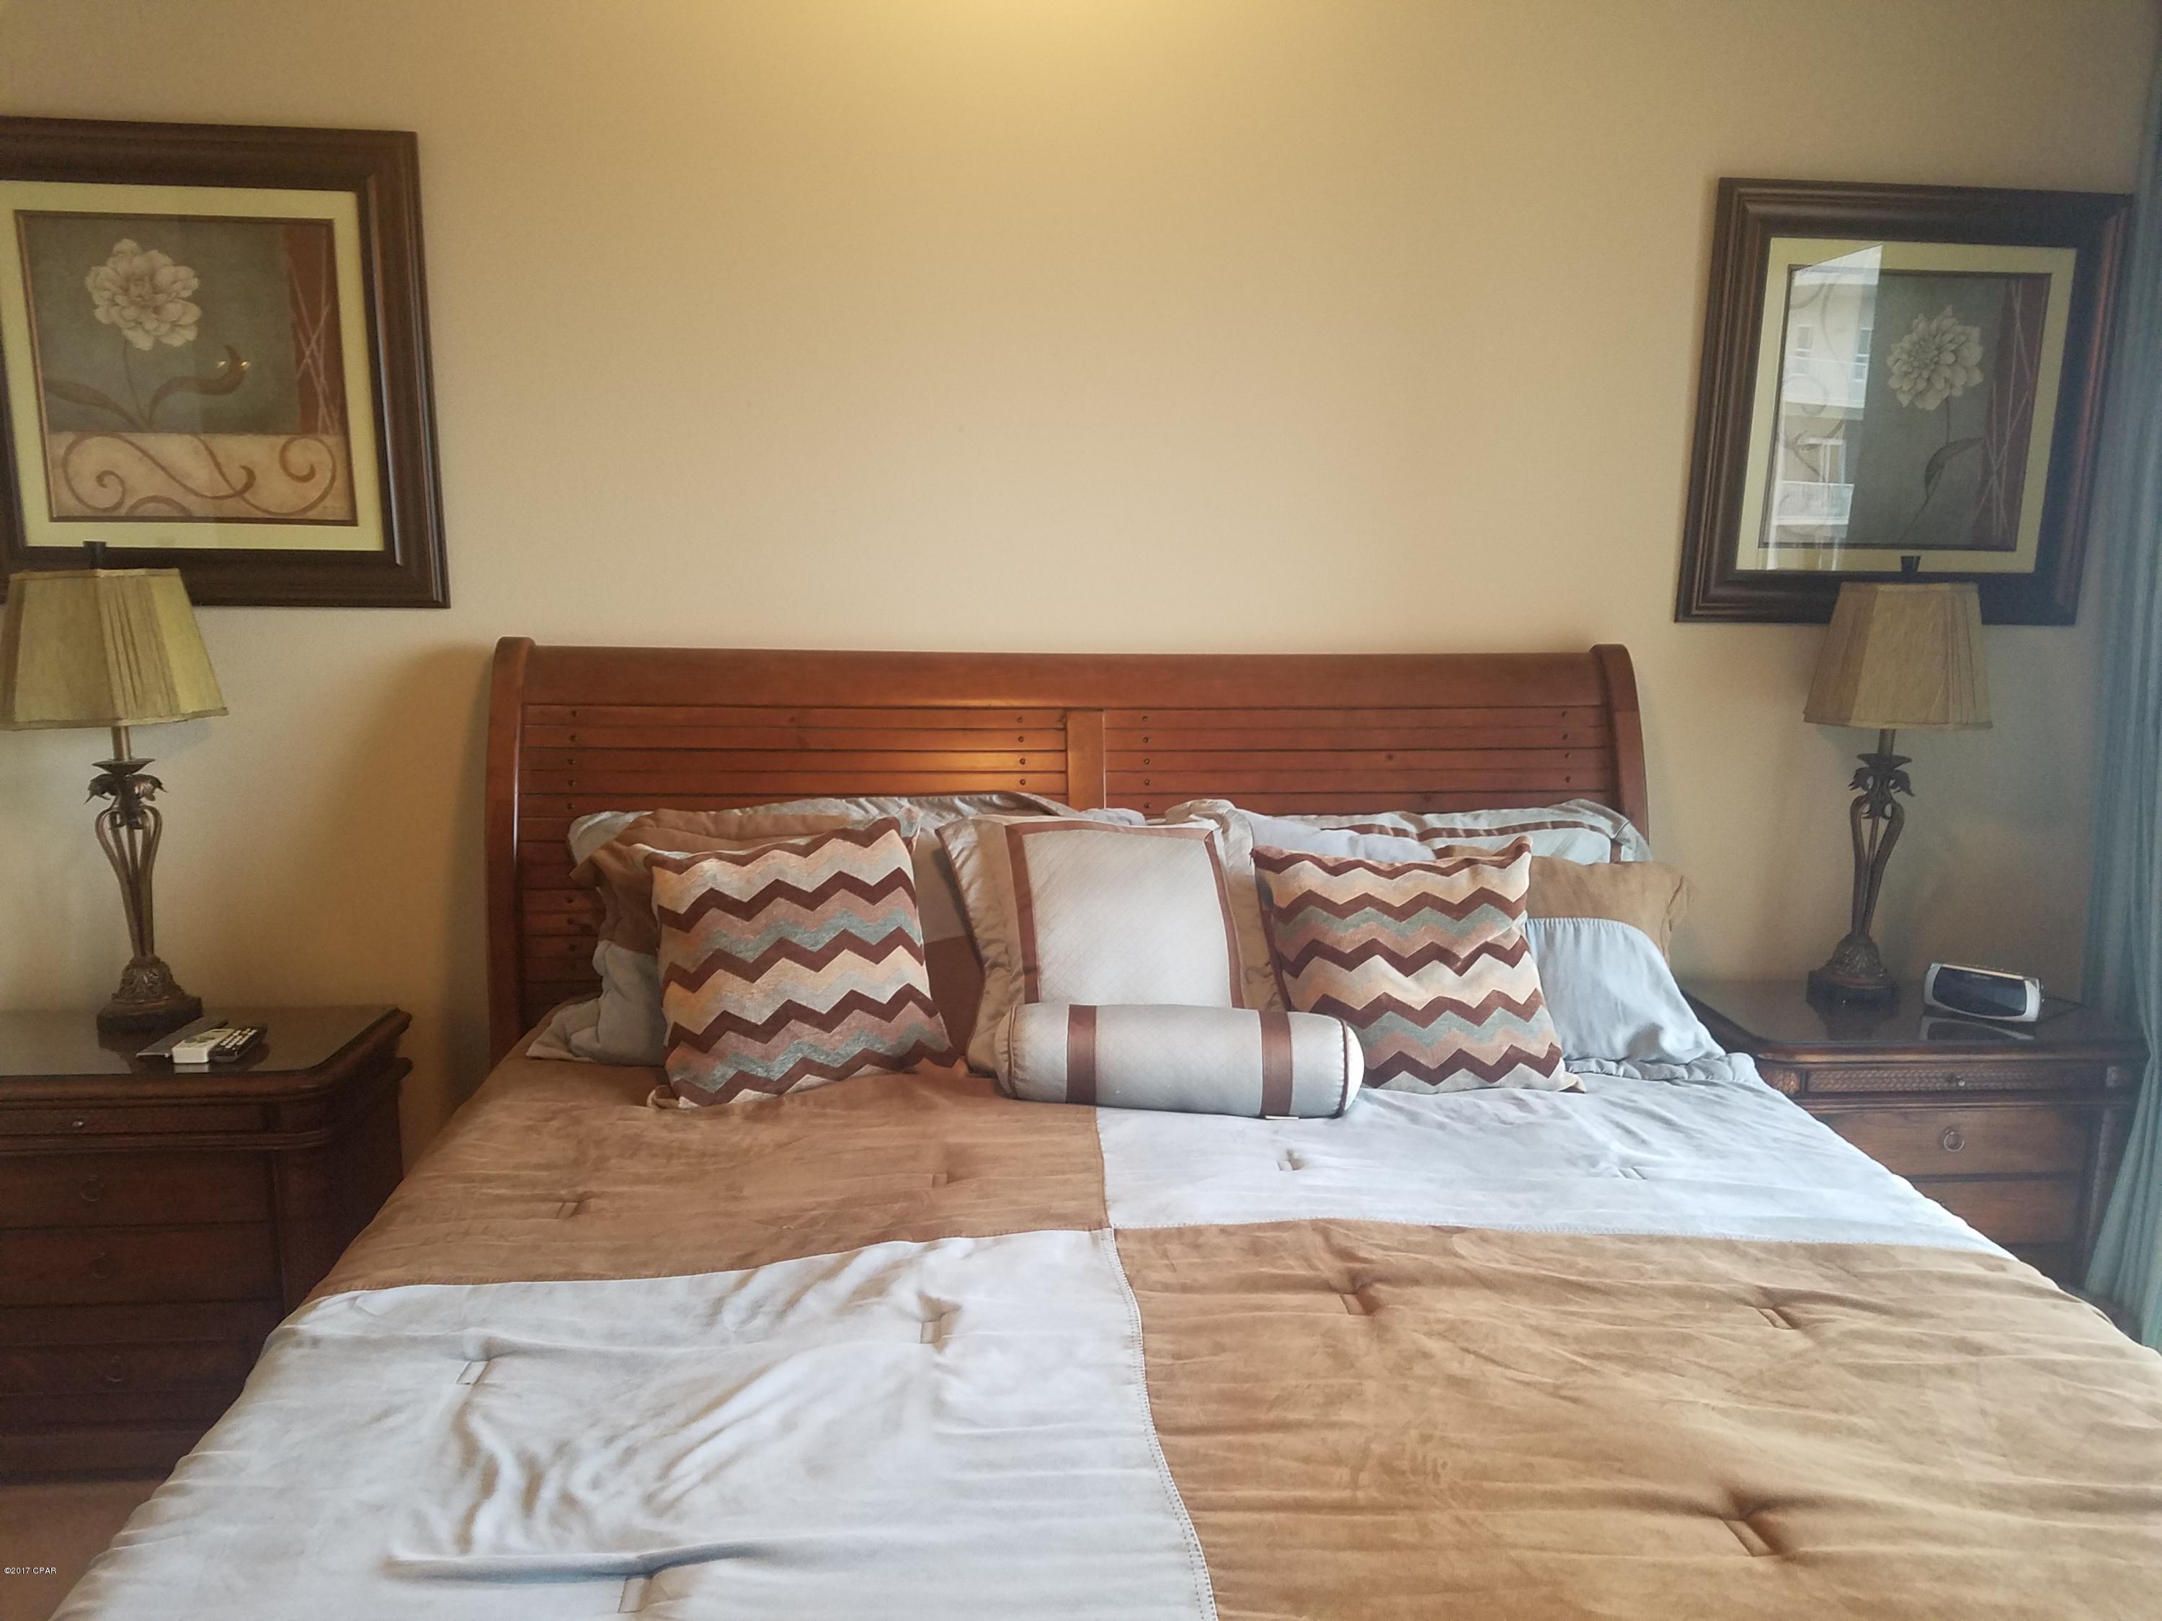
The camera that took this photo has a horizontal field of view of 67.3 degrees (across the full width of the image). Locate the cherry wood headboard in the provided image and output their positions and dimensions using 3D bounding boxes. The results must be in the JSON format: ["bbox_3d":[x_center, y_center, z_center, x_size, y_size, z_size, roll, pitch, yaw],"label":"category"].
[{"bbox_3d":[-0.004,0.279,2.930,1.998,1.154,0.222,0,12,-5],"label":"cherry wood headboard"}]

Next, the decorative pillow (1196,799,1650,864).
[{"bbox_3d":[0.580,0.195,2.817,0.829,0.444,0.148,0,-3,-5],"label":"decorative pillow"}]

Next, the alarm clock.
[{"bbox_3d":[1.664,0.330,2.998,0.186,0.083,0.074,7,14,25],"label":"alarm clock"}]

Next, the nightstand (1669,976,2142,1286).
[{"bbox_3d":[1.528,0.716,3.089,0.746,0.716,0.397,0,12,-5],"label":"nightstand"}]

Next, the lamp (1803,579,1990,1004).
[{"bbox_3d":[1.459,-0.039,2.956,0.355,0.814,0.311,0,12,-5],"label":"lamp"}]

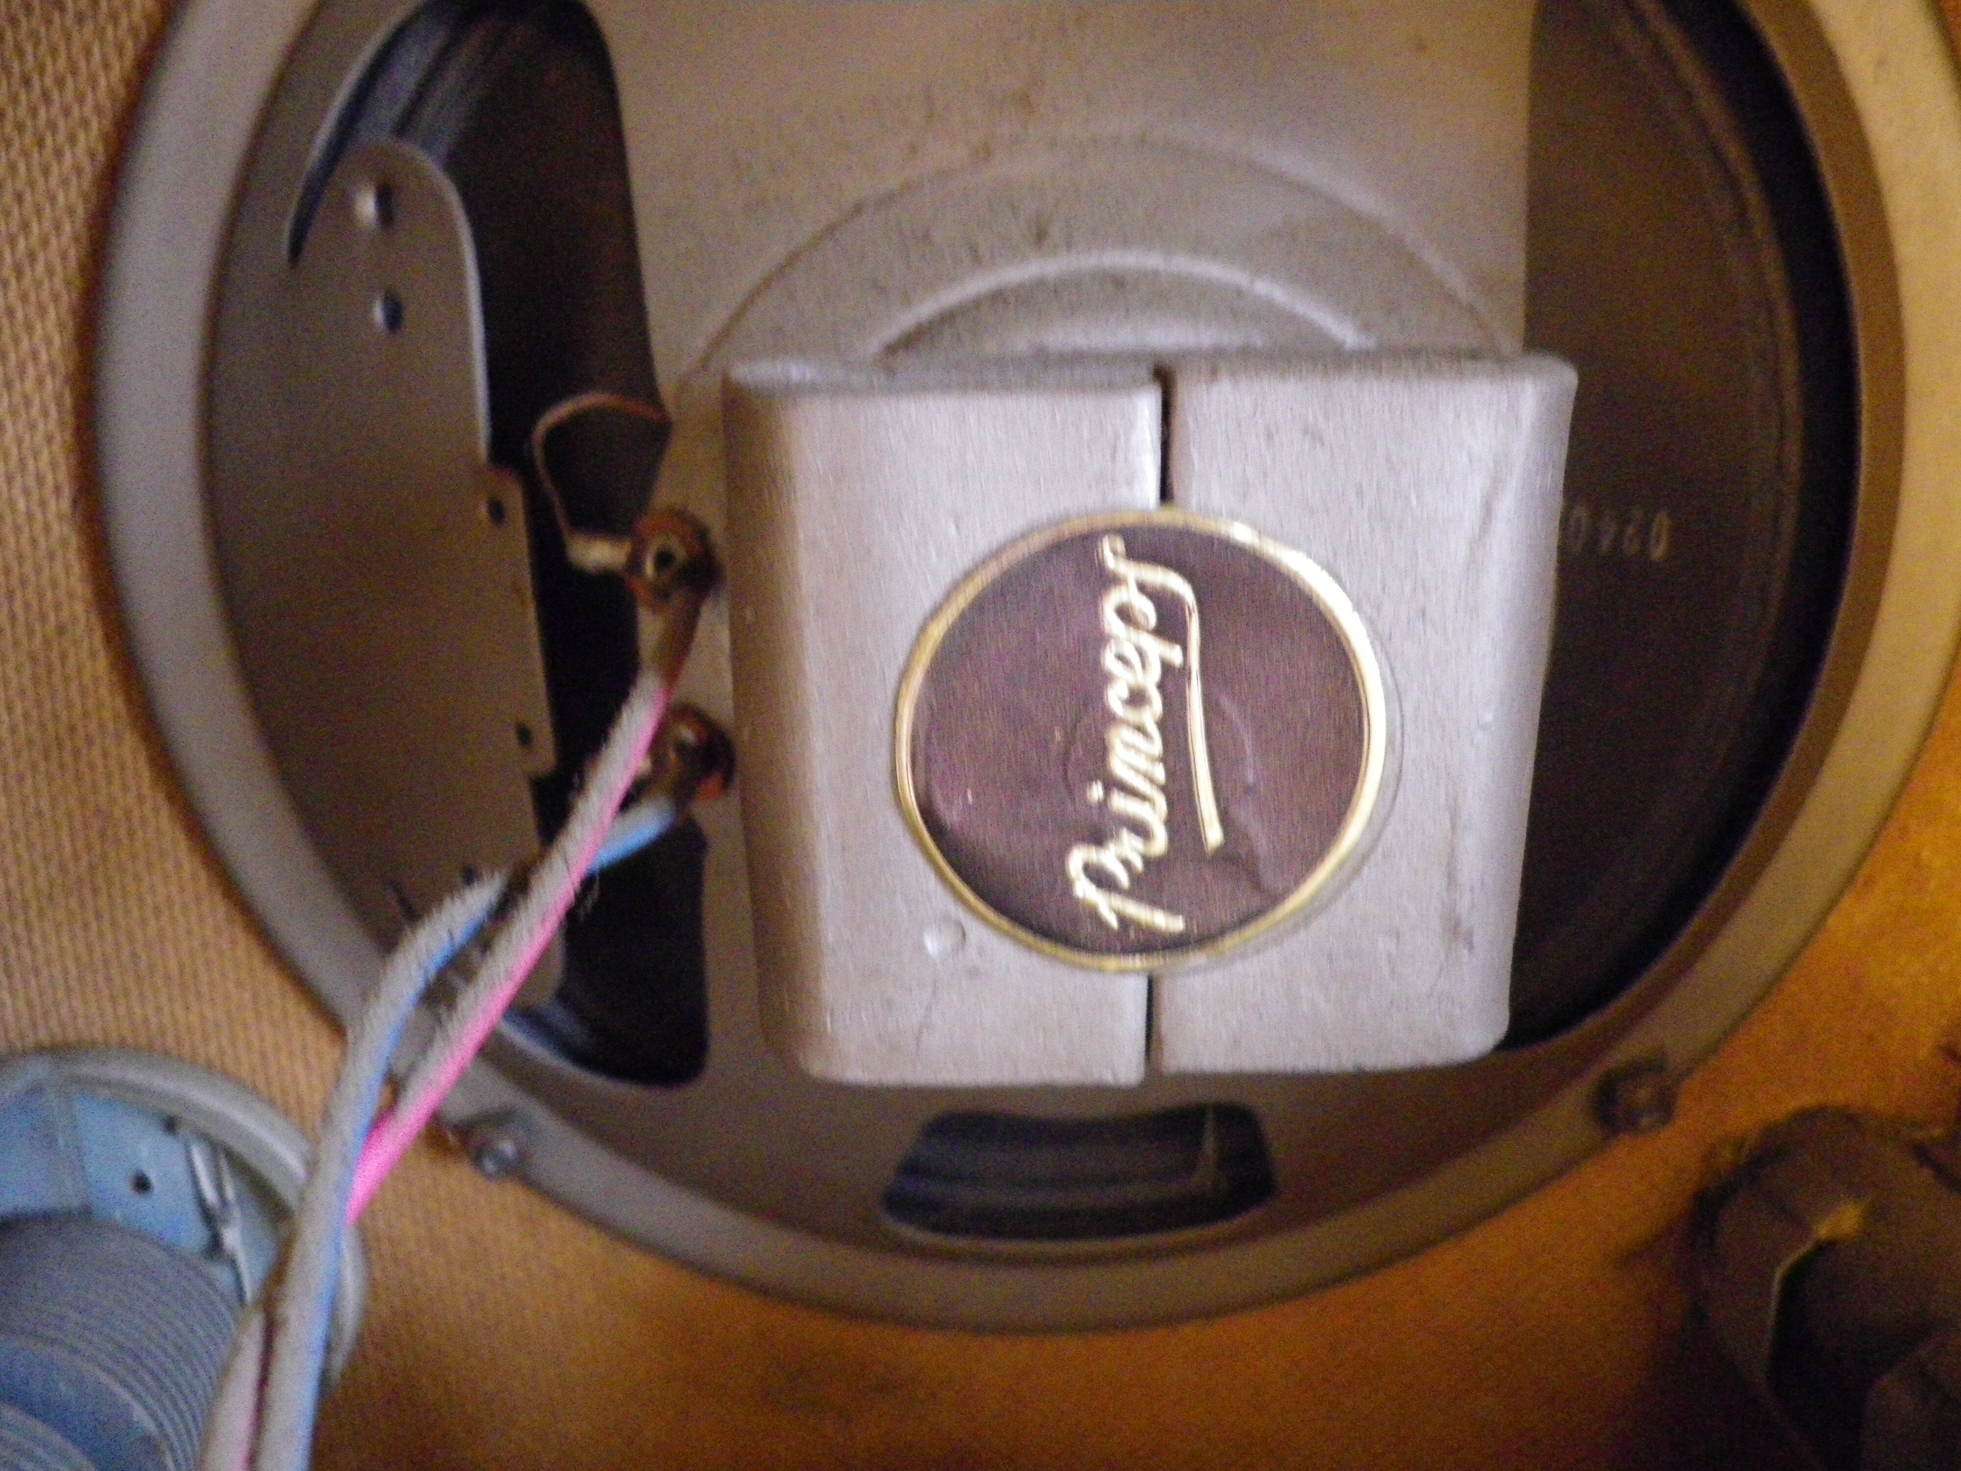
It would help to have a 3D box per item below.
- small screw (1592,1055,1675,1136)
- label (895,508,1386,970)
[{"bbox_3d":[0.094,0.052,0.227,0.010,0.010,0.006,0,18,-1],"label":"small screw"},{"bbox_3d":[0.013,0.001,0.124,0.038,0.038,0.002,0,18,-1],"label":"label"}]

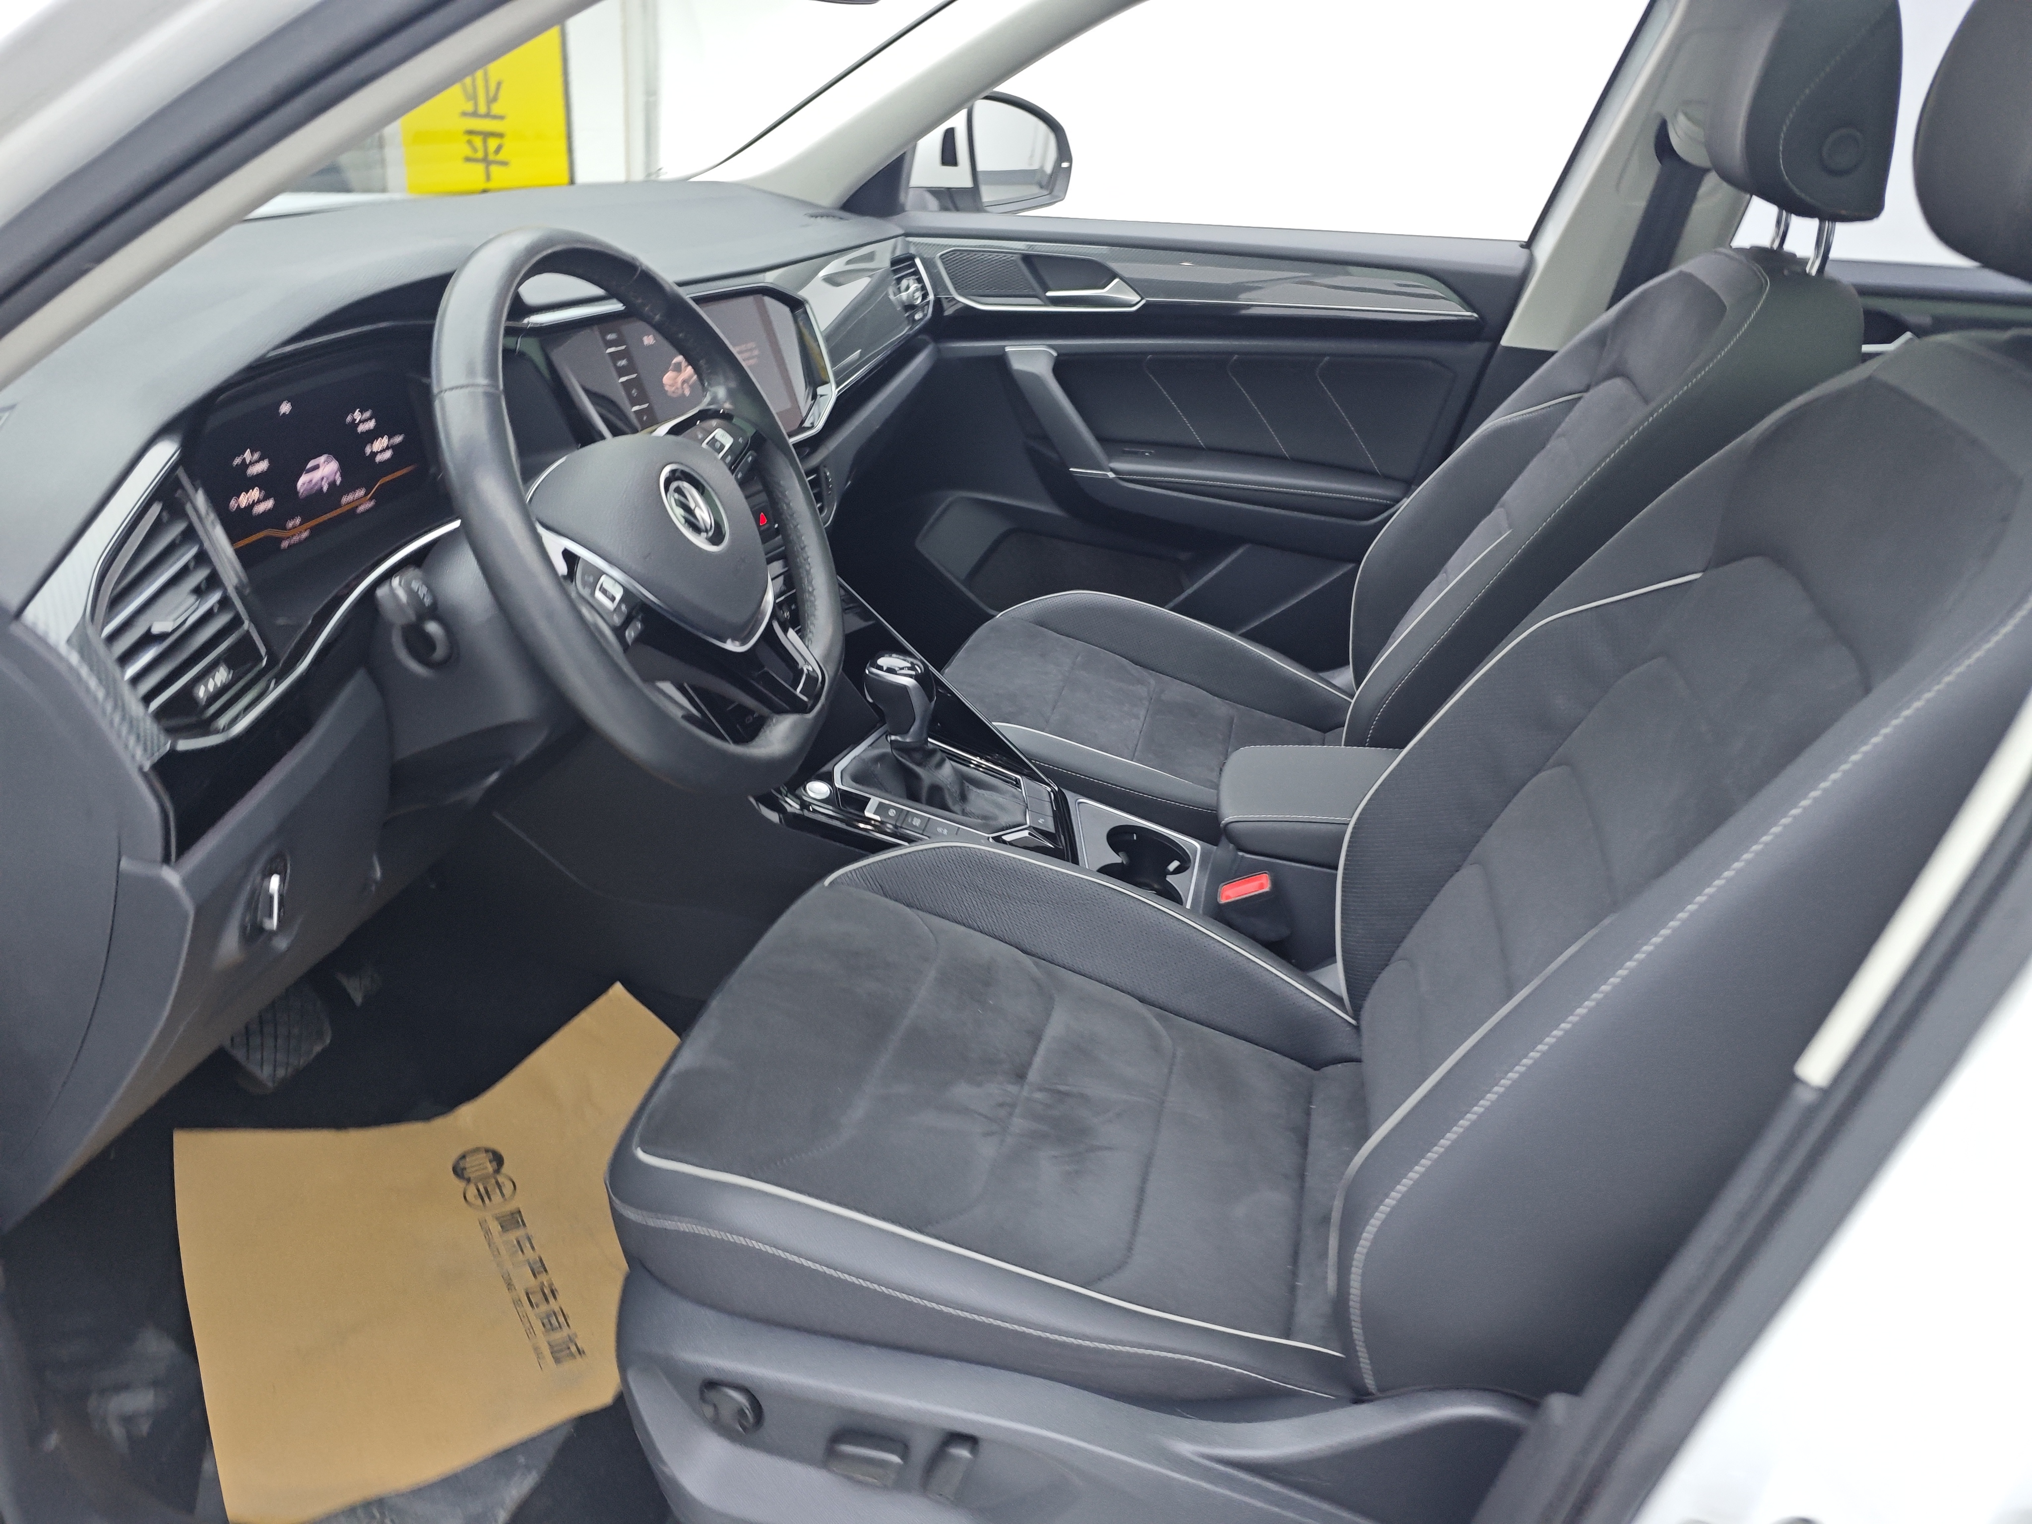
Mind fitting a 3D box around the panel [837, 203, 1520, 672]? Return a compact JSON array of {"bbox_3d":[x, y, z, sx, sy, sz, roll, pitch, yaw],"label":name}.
[{"bbox_3d":[0.180,-0.407,1.905,0.870,0.600,0.140,6,28,10],"label":"panel"}]

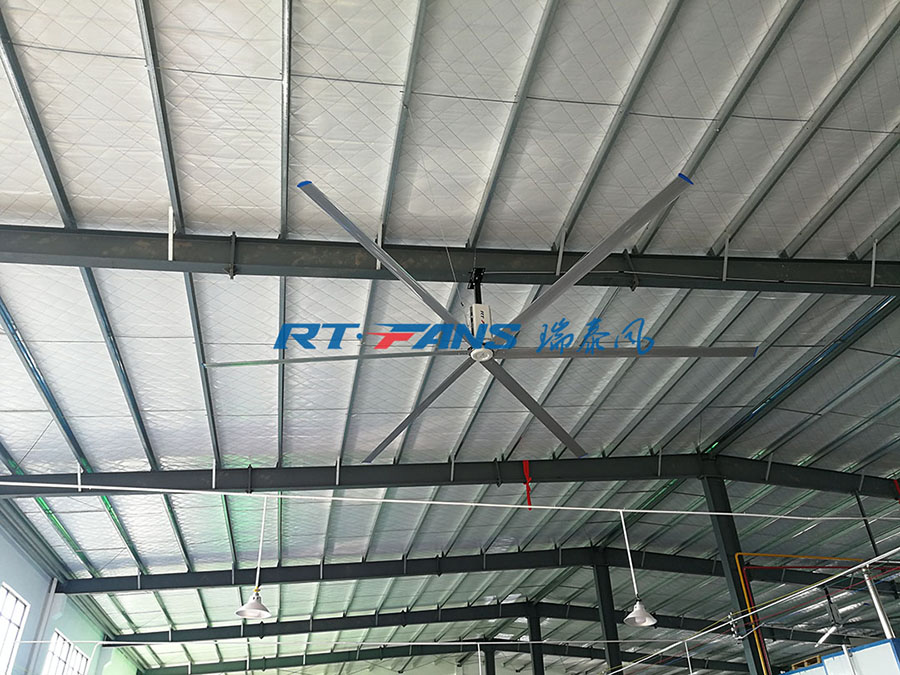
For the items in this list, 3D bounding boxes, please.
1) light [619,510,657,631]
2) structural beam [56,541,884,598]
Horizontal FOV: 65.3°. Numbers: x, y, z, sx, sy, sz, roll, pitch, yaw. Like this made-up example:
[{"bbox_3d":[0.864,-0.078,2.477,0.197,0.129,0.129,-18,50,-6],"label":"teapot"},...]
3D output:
[{"bbox_3d":[2.106,2.628,8.176,0.370,1.268,0.370,5,-35,-11],"label":"light"},{"bbox_3d":[2.377,8.077,24.260,29.036,1.659,0.280,5,-35,-11],"label":"structural beam"}]

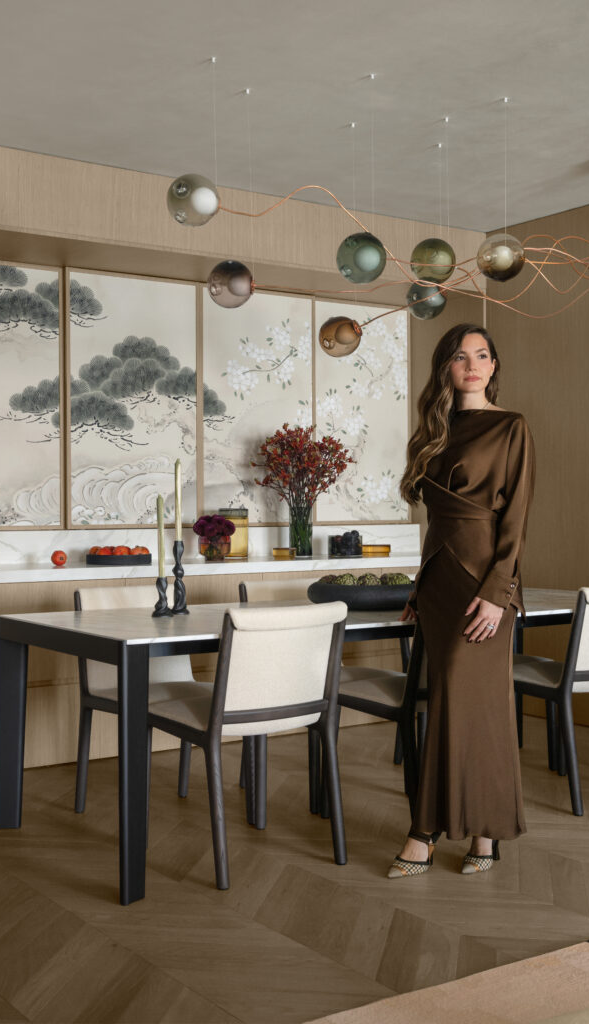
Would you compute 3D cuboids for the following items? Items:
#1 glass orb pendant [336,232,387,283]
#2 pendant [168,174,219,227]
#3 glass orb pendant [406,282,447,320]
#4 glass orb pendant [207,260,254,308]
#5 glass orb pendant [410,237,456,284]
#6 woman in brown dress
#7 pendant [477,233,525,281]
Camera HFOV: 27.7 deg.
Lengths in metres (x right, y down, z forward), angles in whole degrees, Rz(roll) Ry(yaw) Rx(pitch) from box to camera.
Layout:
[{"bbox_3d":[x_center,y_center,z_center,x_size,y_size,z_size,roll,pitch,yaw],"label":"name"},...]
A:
[{"bbox_3d":[0.240,-0.906,4.261,0.177,0.177,0.177,0,0,0],"label":"glass orb pendant"},{"bbox_3d":[-0.343,-1.055,4.042,0.176,0.176,0.176,0,0,0],"label":"pendant"},{"bbox_3d":[0.547,-0.872,4.947,0.164,0.164,0.164,0,0,0],"label":"glass orb pendant"},{"bbox_3d":[-0.235,-0.840,4.409,0.173,0.173,0.173,0,0,0],"label":"glass orb pendant"},{"bbox_3d":[0.531,-0.968,4.599,0.170,0.170,0.170,0,0,0],"label":"glass orb pendant"},{"bbox_3d":[0.503,0.252,3.673,0.478,1.677,0.418,0,0,40],"label":"woman in brown dress"},{"bbox_3d":[0.755,-0.932,4.360,0.171,0.171,0.171,0,0,0],"label":"pendant"}]

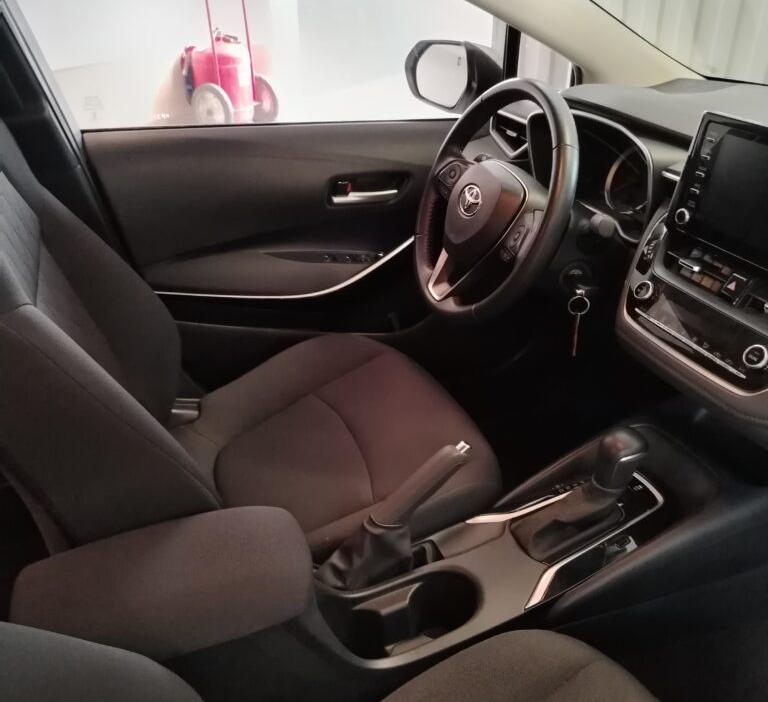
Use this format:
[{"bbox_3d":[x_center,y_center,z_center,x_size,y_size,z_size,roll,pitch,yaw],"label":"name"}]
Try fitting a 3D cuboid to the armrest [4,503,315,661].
[{"bbox_3d":[-0.224,0.244,0.743,0.288,0.073,0.142,-13,29,-15],"label":"armrest"}]

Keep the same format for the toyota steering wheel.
[{"bbox_3d":[0.179,-0.221,1.089,0.105,0.370,0.370,11,20,-27],"label":"toyota steering wheel"}]

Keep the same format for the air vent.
[{"bbox_3d":[0.242,-0.395,1.301,0.050,0.090,0.150,-9,28,-17],"label":"air vent"}]

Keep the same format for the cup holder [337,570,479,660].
[{"bbox_3d":[0.034,0.336,0.850,0.180,0.080,0.100,-15,30,-14],"label":"cup holder"}]

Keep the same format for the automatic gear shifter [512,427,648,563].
[{"bbox_3d":[0.250,0.166,0.892,0.150,0.150,0.090,-9,28,-17],"label":"automatic gear shifter"}]

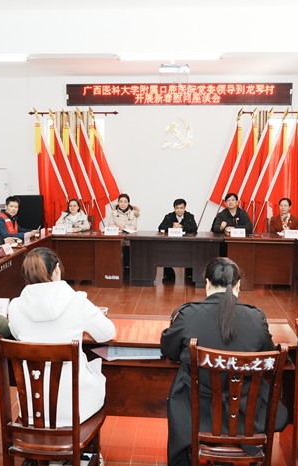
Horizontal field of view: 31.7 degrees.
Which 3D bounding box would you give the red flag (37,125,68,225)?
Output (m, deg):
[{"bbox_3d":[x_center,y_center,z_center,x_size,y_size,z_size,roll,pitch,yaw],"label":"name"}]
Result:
[{"bbox_3d":[-1.583,-0.927,8.608,0.500,1.780,0.180,1,6,5],"label":"red flag"}]

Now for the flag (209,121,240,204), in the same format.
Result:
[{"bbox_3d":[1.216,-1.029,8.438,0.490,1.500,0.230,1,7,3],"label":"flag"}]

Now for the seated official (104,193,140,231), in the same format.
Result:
[{"bbox_3d":[-0.416,0.055,8.112,0.530,1.320,0.760,1,7,3],"label":"seated official"}]

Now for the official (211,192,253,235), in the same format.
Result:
[{"bbox_3d":[1.238,0.097,7.847,0.620,1.340,0.760,1,6,5],"label":"official"}]

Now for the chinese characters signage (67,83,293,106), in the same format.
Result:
[{"bbox_3d":[0.533,-2.367,9.000,3.870,0.370,0.090,0,6,2],"label":"chinese characters signage"}]

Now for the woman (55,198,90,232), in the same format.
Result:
[{"bbox_3d":[-1.158,0.112,8.046,0.520,1.230,0.720,1,6,2],"label":"woman"}]

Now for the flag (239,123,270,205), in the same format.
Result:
[{"bbox_3d":[1.673,-1.102,8.322,0.500,1.350,0.150,1,6,5],"label":"flag"}]

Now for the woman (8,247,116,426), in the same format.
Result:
[{"bbox_3d":[-0.453,0.701,2.782,0.540,1.280,0.720,2,7,14],"label":"woman"}]

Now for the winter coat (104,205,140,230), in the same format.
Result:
[{"bbox_3d":[-0.430,-0.105,8.209,0.560,0.660,0.420,0,6,2],"label":"winter coat"}]

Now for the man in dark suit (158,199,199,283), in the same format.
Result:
[{"bbox_3d":[0.448,0.123,7.915,0.570,1.260,0.760,1,6,5],"label":"man in dark suit"}]

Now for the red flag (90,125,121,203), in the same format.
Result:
[{"bbox_3d":[-0.717,-1.162,8.650,0.550,1.320,0.200,0,6,2],"label":"red flag"}]

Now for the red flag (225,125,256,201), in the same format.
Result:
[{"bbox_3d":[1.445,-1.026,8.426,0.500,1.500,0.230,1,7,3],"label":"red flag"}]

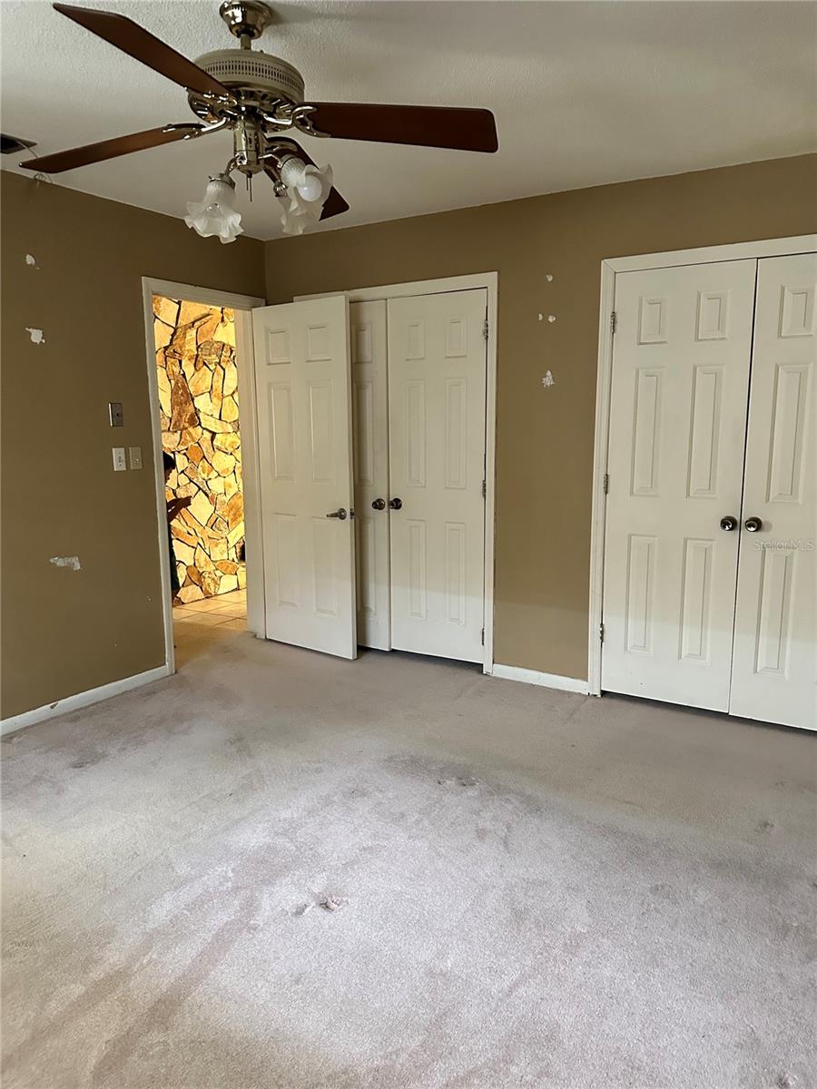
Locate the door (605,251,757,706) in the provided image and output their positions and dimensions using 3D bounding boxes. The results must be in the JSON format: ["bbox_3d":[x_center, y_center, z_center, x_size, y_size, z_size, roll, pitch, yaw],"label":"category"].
[{"bbox_3d":[1.231,-0.236,3.518,0.602,2.018,0.040,5,11,32],"label":"door"}]

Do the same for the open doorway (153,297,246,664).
[{"bbox_3d":[-1.170,-0.342,4.411,0.130,2.042,0.734,5,11,32],"label":"open doorway"}]

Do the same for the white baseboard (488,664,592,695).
[{"bbox_3d":[0.690,0.711,4.002,0.540,0.075,0.018,5,11,32],"label":"white baseboard"}]

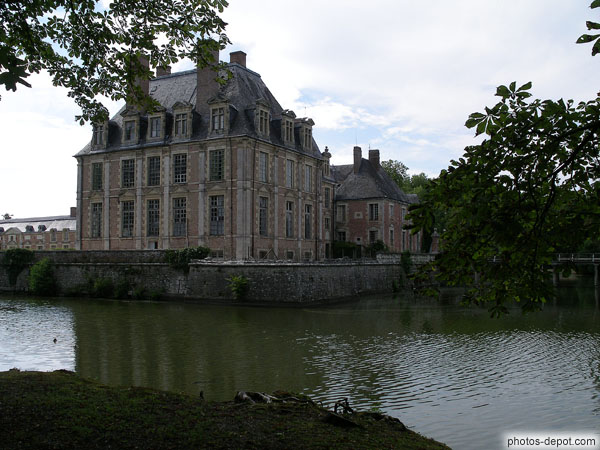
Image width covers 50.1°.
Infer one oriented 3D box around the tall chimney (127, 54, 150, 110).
[{"bbox_3d":[-16.992,-14.646,68.053,1.609,6.289,1.560,-2,-4,28],"label":"tall chimney"}]

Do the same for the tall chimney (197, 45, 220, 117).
[{"bbox_3d":[-9.089,-14.386,63.373,1.511,6.923,1.609,-2,-4,28],"label":"tall chimney"}]

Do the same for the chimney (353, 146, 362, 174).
[{"bbox_3d":[7.290,-7.883,80.801,0.536,3.510,1.365,-2,-4,28],"label":"chimney"}]

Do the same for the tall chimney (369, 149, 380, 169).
[{"bbox_3d":[9.614,-8.303,82.451,1.219,2.389,0.585,-2,-4,28],"label":"tall chimney"}]

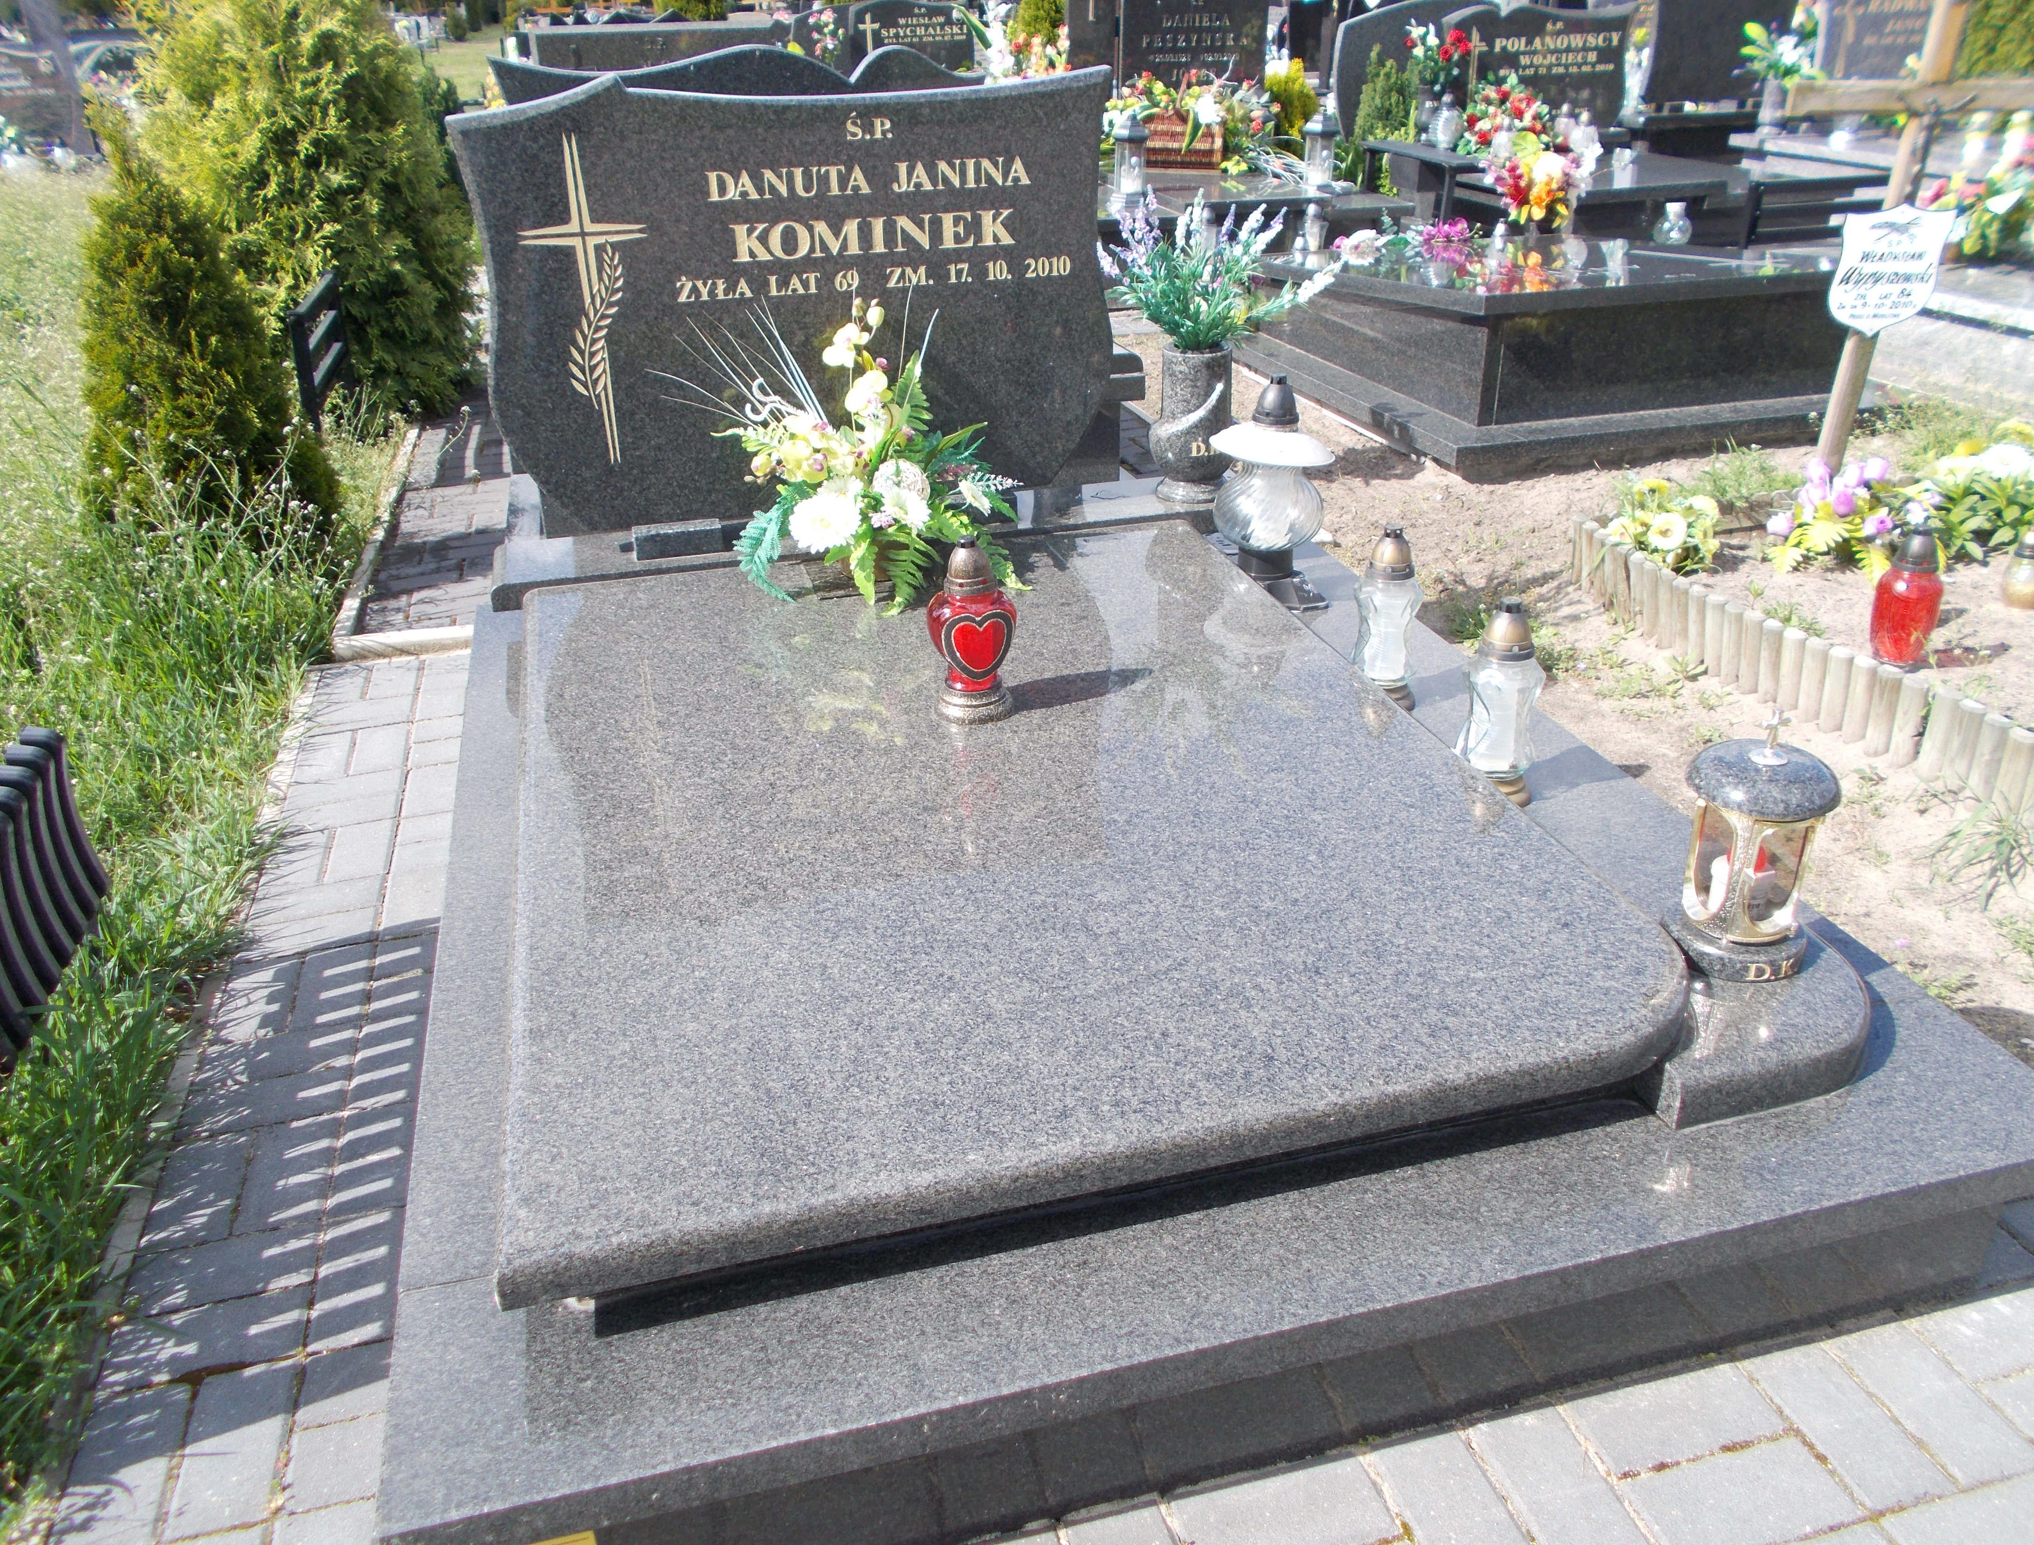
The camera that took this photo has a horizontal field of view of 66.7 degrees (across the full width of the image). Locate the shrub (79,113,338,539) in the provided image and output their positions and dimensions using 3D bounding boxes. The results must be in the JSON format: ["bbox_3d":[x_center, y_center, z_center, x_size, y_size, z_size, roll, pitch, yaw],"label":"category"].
[{"bbox_3d":[-2.136,-1.134,3.916,0.620,1.000,0.600,-7,27,-13],"label":"shrub"}]

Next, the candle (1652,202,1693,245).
[{"bbox_3d":[2.068,-1.727,4.847,0.116,0.122,0.116,-7,27,-13],"label":"candle"}]

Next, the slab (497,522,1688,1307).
[{"bbox_3d":[-0.051,-0.021,2.147,1.237,0.050,1.675,-8,28,-13],"label":"slab"}]

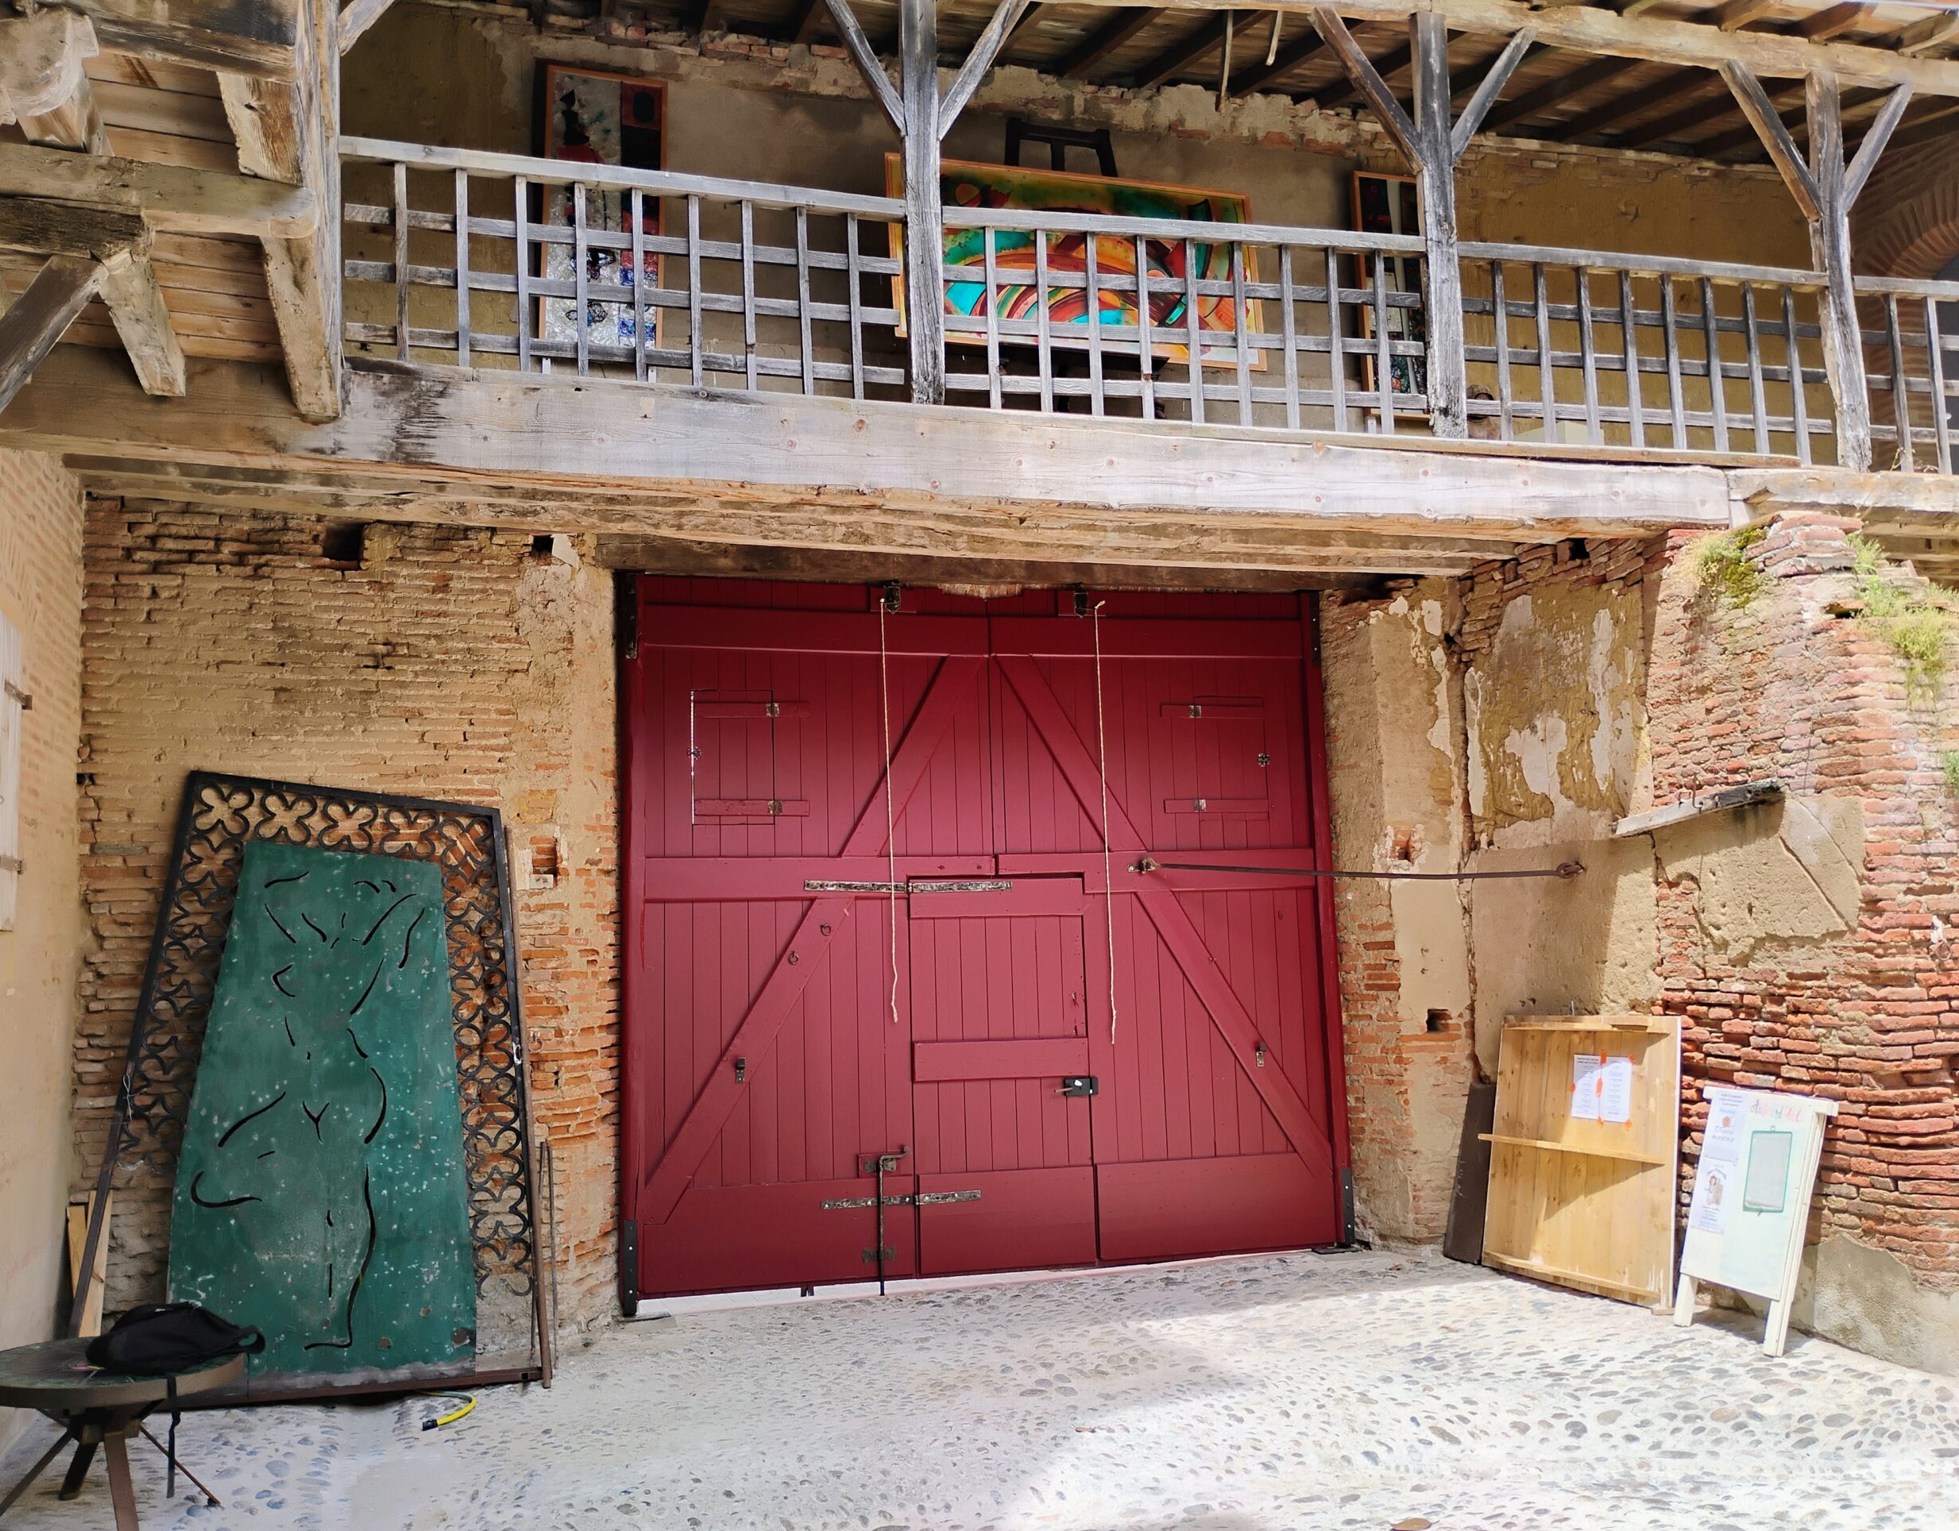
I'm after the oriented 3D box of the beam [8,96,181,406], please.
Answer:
[{"bbox_3d":[-2.693,-1.584,5.140,0.160,0.180,2.200,0,-6,-19],"label":"beam"}]

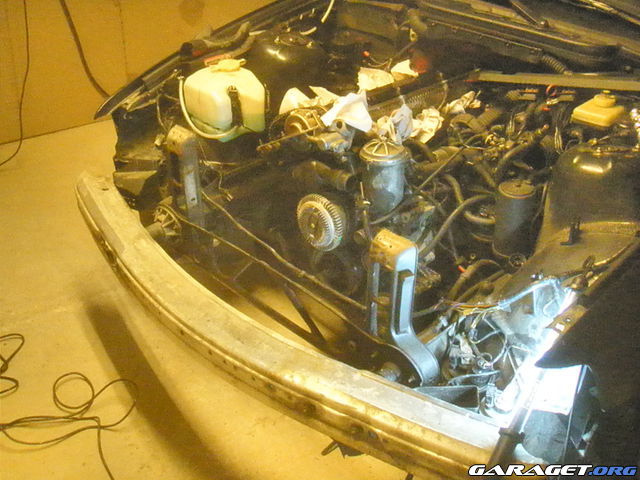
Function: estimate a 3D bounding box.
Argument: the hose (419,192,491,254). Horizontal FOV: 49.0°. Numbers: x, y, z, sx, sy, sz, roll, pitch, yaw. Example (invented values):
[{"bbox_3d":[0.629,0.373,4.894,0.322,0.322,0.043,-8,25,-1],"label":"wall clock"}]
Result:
[{"bbox_3d":[0.373,-0.042,1.920,0.100,0.120,0.200,29,47,34],"label":"hose"}]

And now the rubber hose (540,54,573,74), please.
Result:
[{"bbox_3d":[0.808,-0.600,2.400,0.110,0.055,0.045,29,47,34],"label":"rubber hose"}]

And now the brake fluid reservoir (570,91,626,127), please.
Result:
[{"bbox_3d":[0.837,-0.394,2.120,0.120,0.085,0.130,29,47,34],"label":"brake fluid reservoir"}]

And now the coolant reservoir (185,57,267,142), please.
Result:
[{"bbox_3d":[-0.308,-0.451,2.270,0.220,0.200,0.170,29,47,34],"label":"coolant reservoir"}]

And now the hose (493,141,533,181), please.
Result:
[{"bbox_3d":[0.562,-0.232,2.050,0.060,0.070,0.140,29,47,34],"label":"hose"}]

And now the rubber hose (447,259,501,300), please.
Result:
[{"bbox_3d":[0.415,0.107,1.900,0.070,0.075,0.180,29,47,34],"label":"rubber hose"}]

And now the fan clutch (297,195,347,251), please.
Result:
[{"bbox_3d":[0.004,-0.049,1.970,0.148,0.148,0.055,29,47,34],"label":"fan clutch"}]

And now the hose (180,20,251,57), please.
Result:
[{"bbox_3d":[-0.354,-0.679,2.380,0.080,0.085,0.270,29,47,34],"label":"hose"}]

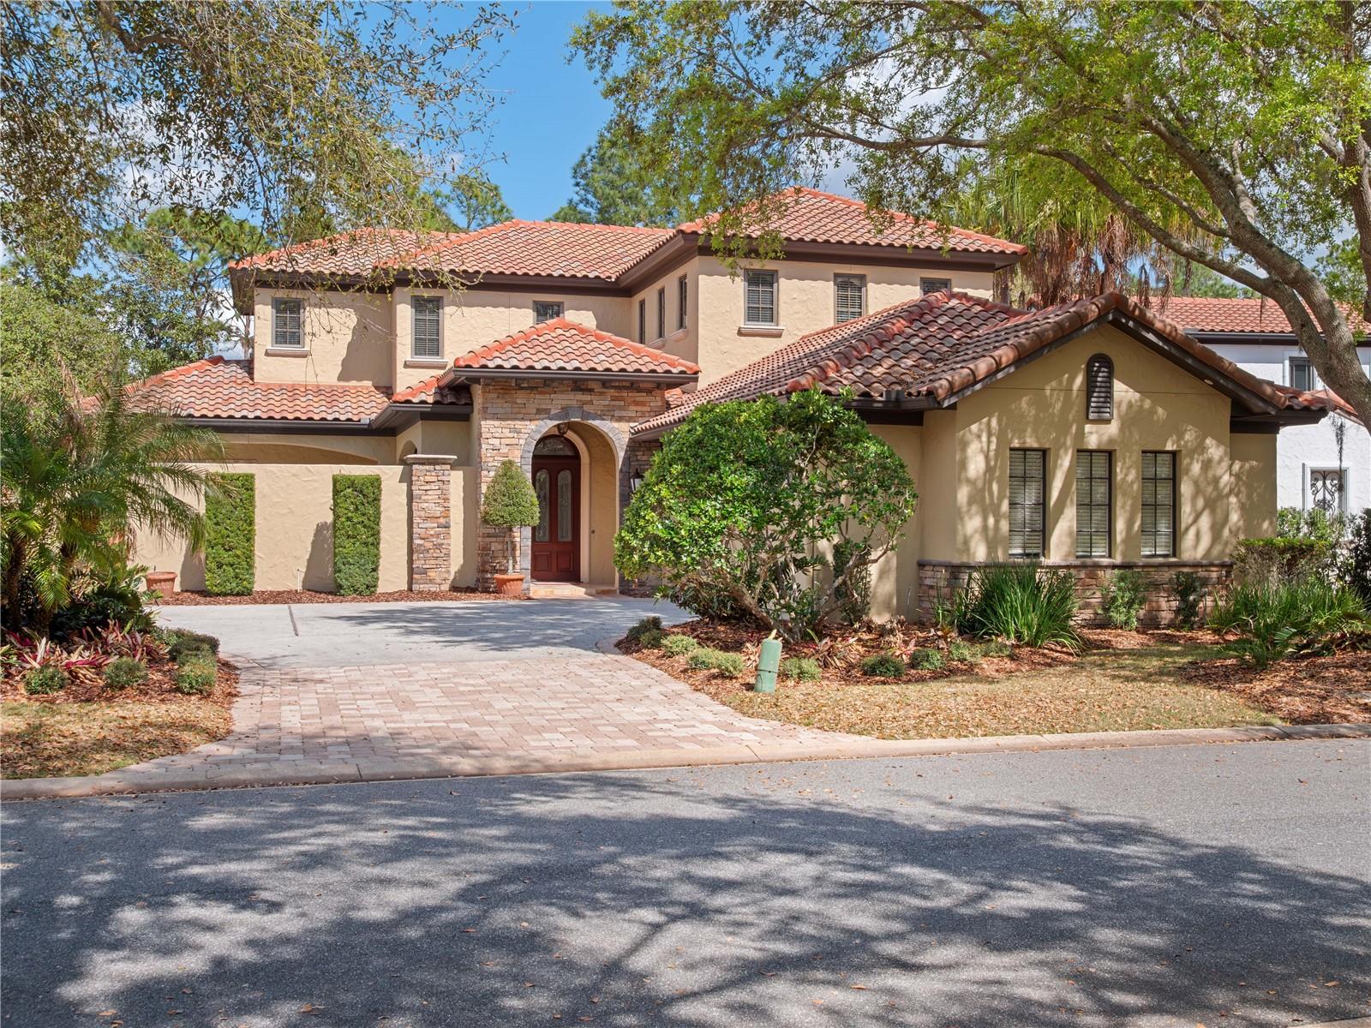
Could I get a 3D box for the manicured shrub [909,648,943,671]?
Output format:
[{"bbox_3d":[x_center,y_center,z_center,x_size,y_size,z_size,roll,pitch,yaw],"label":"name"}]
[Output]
[{"bbox_3d":[2.578,1.544,15.250,0.378,0.232,0.370,0,0,0],"label":"manicured shrub"}]

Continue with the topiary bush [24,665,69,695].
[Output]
[{"bbox_3d":[-5.717,1.476,12.759,0.403,0.235,0.395,0,0,0],"label":"topiary bush"}]

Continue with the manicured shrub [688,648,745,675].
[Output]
[{"bbox_3d":[0.325,1.506,14.688,0.596,0.261,0.471,0,0,0],"label":"manicured shrub"}]

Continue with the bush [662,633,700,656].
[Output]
[{"bbox_3d":[-0.056,1.501,16.476,0.446,0.238,0.437,0,0,0],"label":"bush"}]

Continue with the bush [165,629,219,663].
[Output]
[{"bbox_3d":[-5.242,1.400,15.120,0.591,0.354,0.550,0,0,0],"label":"bush"}]

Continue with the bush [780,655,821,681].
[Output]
[{"bbox_3d":[1.152,1.539,14.261,0.407,0.234,0.399,0,0,0],"label":"bush"}]

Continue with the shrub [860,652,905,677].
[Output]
[{"bbox_3d":[2.063,1.560,14.886,0.470,0.243,0.460,0,0,0],"label":"shrub"}]

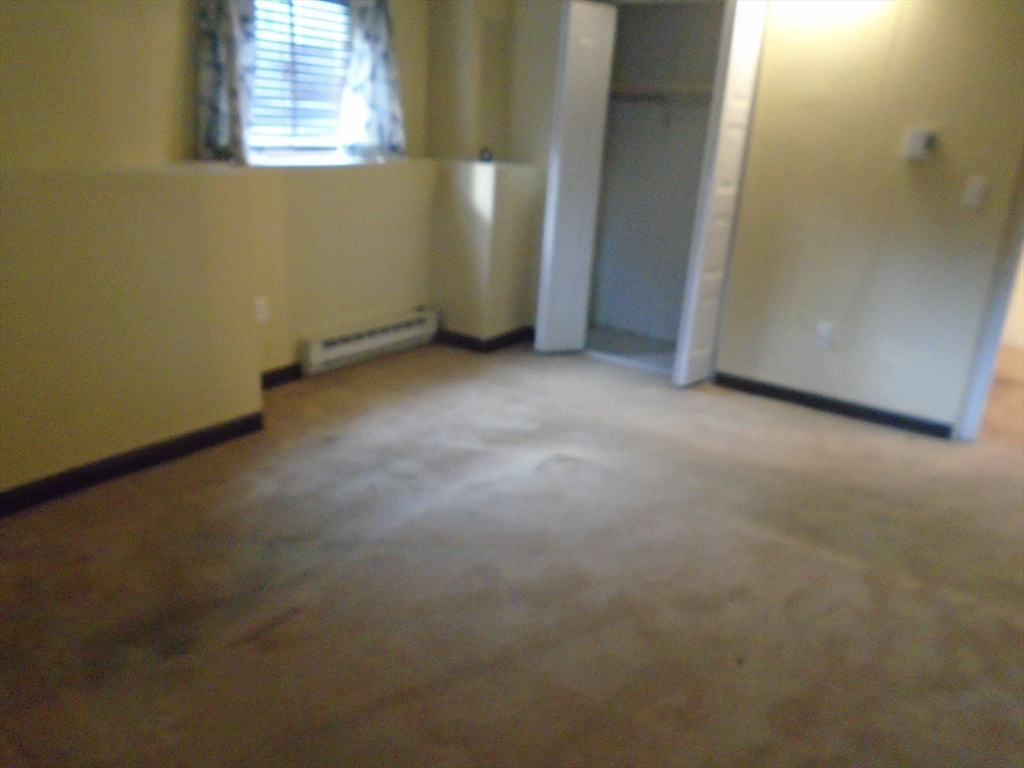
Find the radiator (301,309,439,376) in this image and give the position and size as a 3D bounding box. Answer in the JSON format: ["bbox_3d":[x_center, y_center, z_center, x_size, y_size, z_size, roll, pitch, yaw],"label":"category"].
[{"bbox_3d":[-0.762,-0.243,4.353,0.062,0.181,1.045,15,21,30],"label":"radiator"}]

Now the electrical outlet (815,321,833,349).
[{"bbox_3d":[1.608,-0.254,3.967,0.072,0.116,0.011,15,21,30],"label":"electrical outlet"}]

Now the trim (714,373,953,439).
[{"bbox_3d":[1.645,0.101,4.044,1.213,0.085,0.015,15,21,30],"label":"trim"}]

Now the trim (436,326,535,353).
[{"bbox_3d":[-0.192,-0.313,4.886,0.419,0.093,0.471,15,21,30],"label":"trim"}]

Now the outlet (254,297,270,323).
[{"bbox_3d":[-1.187,-0.354,3.651,0.010,0.116,0.072,15,21,30],"label":"outlet"}]

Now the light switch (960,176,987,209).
[{"bbox_3d":[2.084,-0.868,3.468,0.073,0.117,0.013,15,21,30],"label":"light switch"}]

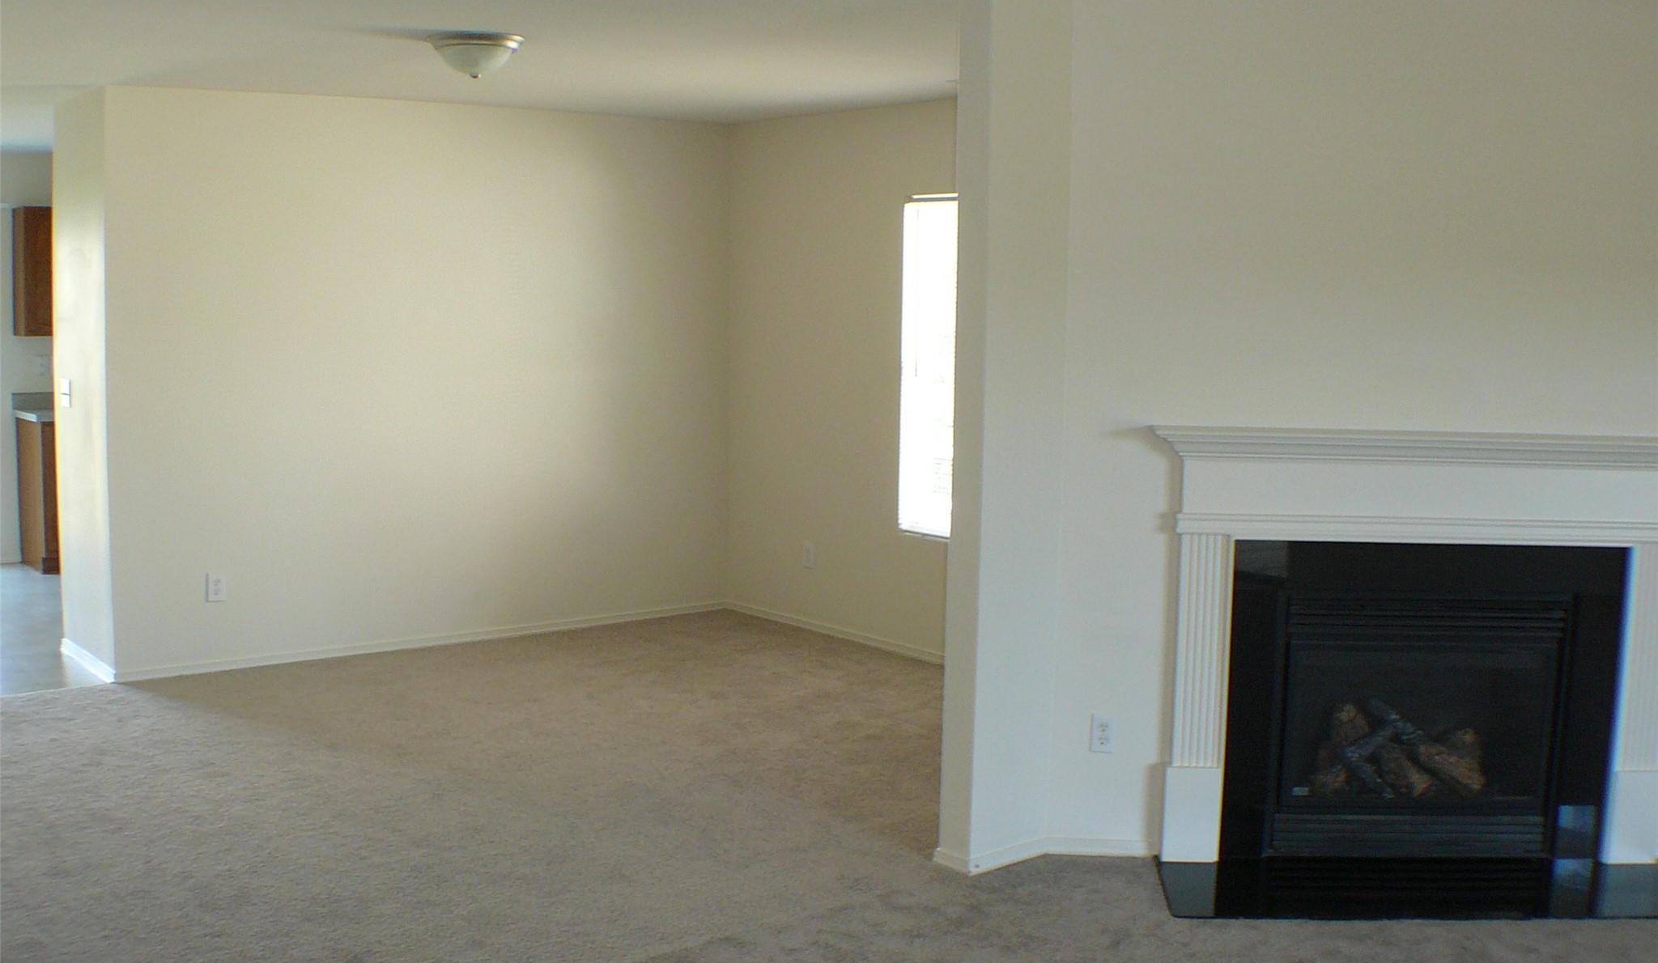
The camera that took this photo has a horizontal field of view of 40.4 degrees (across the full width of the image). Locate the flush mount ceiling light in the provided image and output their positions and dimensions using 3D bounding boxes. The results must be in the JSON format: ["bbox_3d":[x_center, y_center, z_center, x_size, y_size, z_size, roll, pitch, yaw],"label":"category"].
[{"bbox_3d":[-1.135,-1.363,7.220,0.315,0.130,0.315,1,6,3],"label":"flush mount ceiling light"}]

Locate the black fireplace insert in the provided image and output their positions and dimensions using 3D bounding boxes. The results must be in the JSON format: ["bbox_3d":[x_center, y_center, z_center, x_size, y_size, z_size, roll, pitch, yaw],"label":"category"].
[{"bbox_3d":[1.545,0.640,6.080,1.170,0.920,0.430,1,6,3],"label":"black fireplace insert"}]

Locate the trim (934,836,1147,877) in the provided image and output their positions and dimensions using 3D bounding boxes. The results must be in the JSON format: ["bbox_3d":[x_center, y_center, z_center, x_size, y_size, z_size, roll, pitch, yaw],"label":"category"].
[{"bbox_3d":[0.600,1.058,6.330,0.620,0.060,0.220,1,6,3],"label":"trim"}]

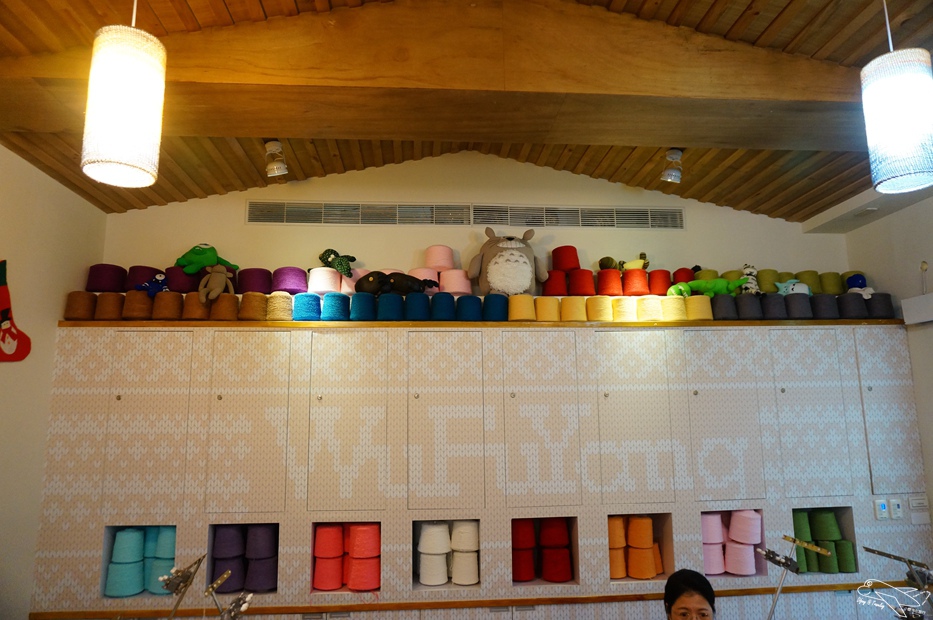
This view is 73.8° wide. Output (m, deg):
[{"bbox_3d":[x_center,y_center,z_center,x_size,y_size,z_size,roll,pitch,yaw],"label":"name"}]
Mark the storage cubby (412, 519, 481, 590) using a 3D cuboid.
[{"bbox_3d":[-0.125,1.383,3.624,0.375,0.369,0.370,0,-8,-5],"label":"storage cubby"}]

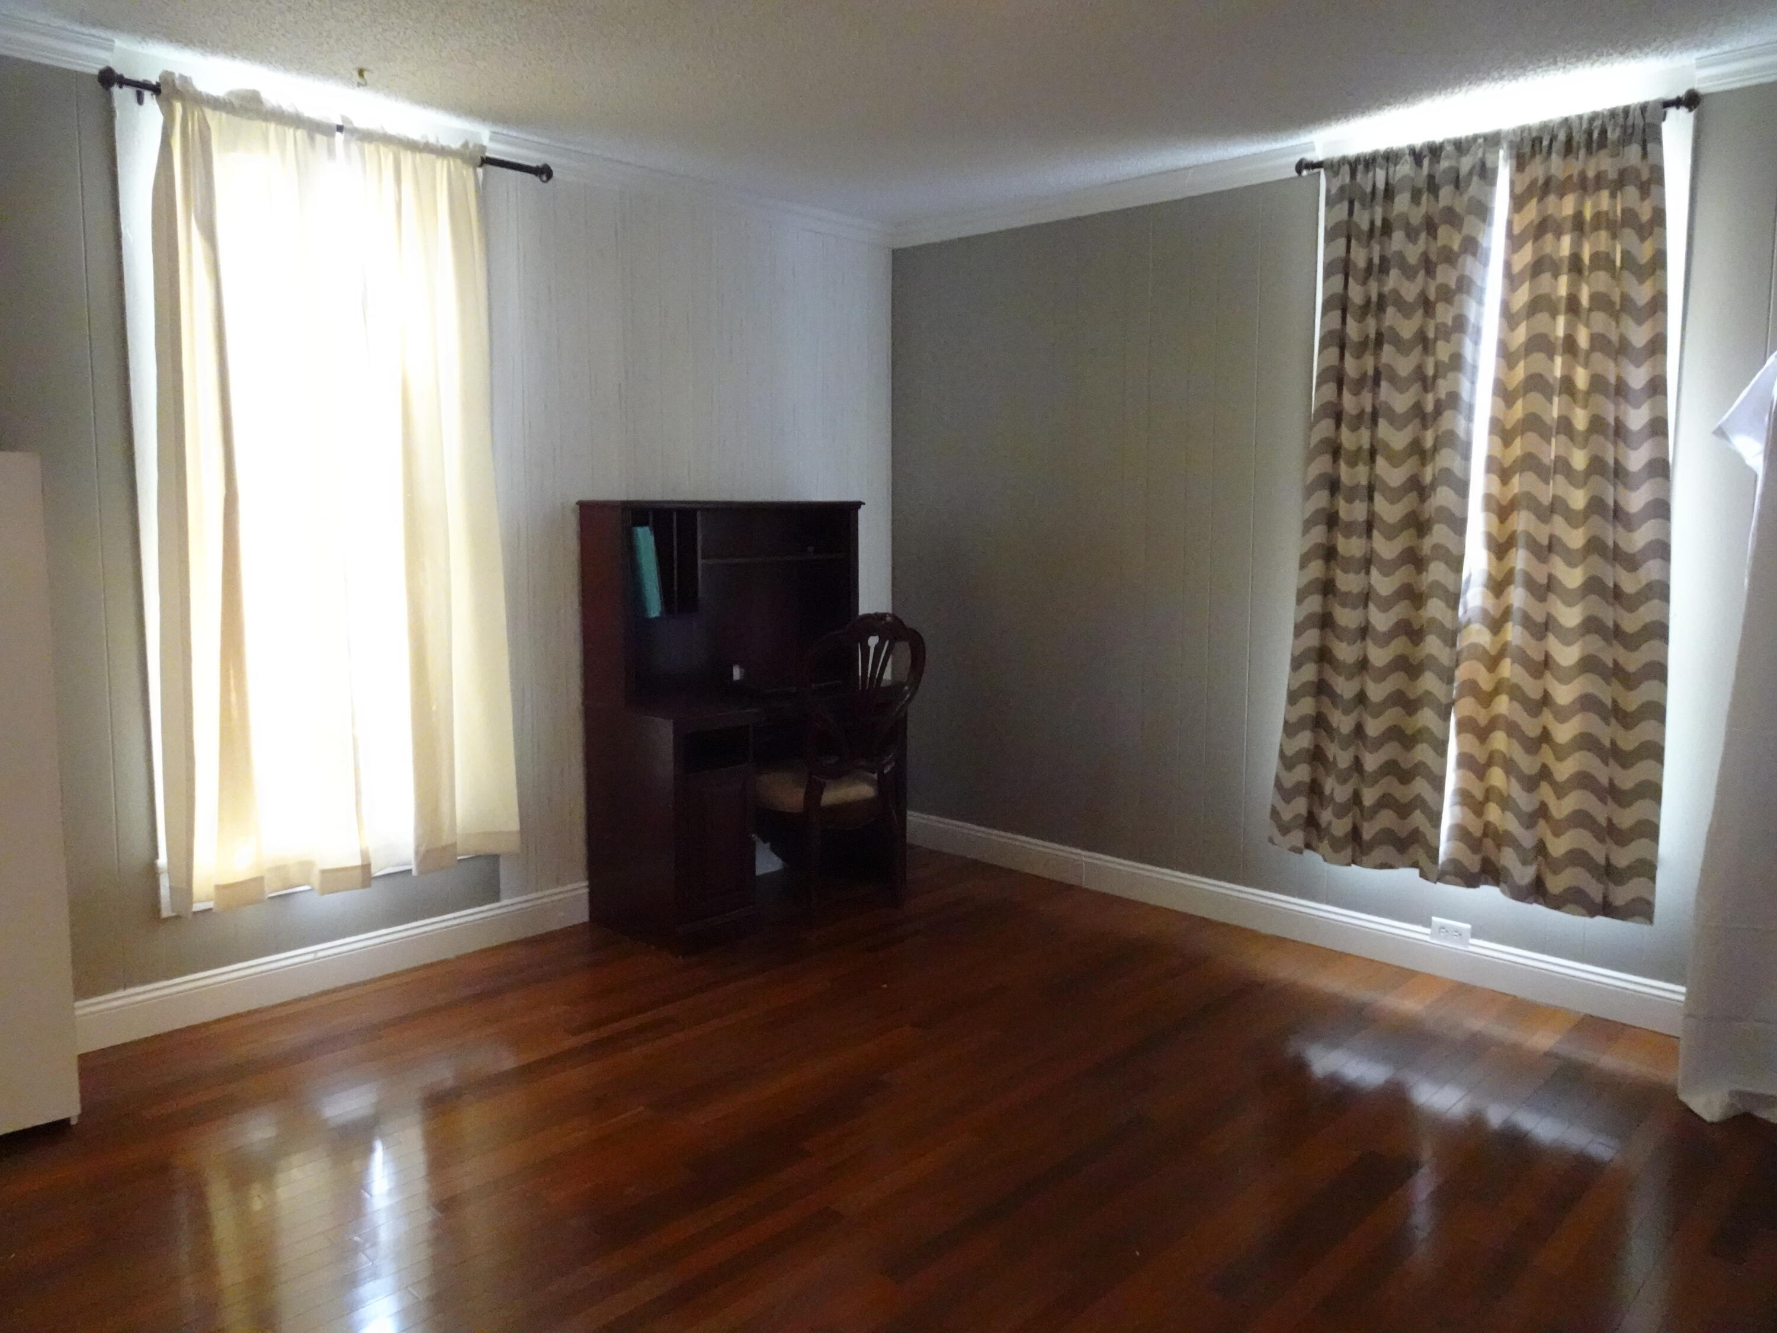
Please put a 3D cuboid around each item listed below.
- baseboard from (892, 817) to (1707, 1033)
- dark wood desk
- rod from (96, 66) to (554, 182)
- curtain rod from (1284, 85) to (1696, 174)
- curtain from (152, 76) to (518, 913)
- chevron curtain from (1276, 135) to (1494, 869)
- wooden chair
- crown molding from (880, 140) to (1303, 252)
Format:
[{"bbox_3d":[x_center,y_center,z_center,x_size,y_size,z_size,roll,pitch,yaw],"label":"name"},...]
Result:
[{"bbox_3d":[1.079,0.806,4.269,2.924,0.142,0.018,7,9,43],"label":"baseboard"},{"bbox_3d":[-0.463,0.150,4.307,0.497,1.410,1.075,7,9,43],"label":"dark wood desk"},{"bbox_3d":[-1.439,-1.438,3.322,0.070,0.070,1.204,7,9,43],"label":"rod"},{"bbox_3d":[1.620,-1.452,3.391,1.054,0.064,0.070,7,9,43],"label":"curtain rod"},{"bbox_3d":[-1.490,-0.418,3.394,0.110,2.095,0.987,7,9,43],"label":"curtain"},{"bbox_3d":[1.442,-0.444,3.662,0.562,2.121,0.100,7,9,43],"label":"chevron curtain"},{"bbox_3d":[-0.250,0.330,4.375,0.570,1.040,0.550,7,9,43],"label":"wooden chair"},{"bbox_3d":[0.655,-1.640,4.380,1.743,0.075,0.065,7,9,43],"label":"crown molding"}]

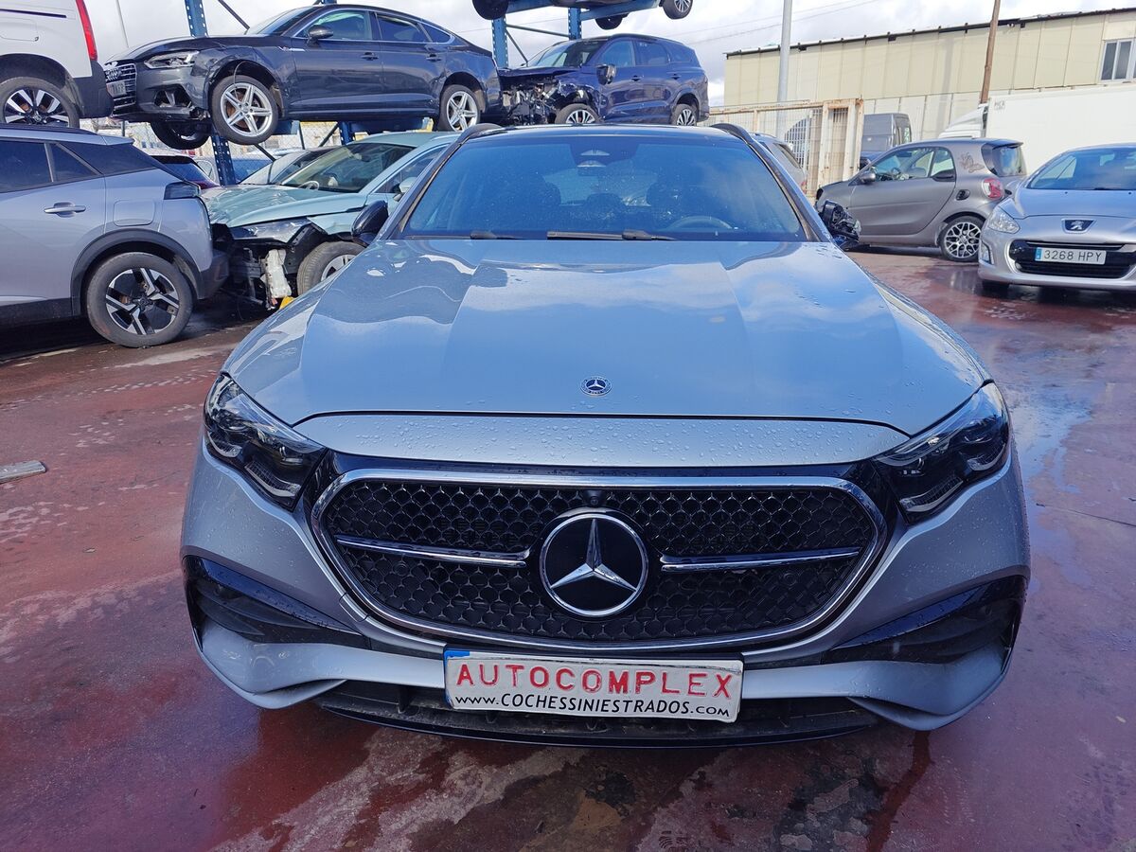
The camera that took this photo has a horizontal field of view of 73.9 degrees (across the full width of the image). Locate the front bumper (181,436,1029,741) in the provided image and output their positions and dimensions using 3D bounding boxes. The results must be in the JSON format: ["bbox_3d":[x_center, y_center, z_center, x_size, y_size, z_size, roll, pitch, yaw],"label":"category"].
[{"bbox_3d":[0.055,0.305,1.535,1.870,0.610,0.500,1,18,3],"label":"front bumper"}]

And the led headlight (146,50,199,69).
[{"bbox_3d":[-3.786,-3.493,7.212,0.420,0.175,0.430,16,27,40],"label":"led headlight"}]

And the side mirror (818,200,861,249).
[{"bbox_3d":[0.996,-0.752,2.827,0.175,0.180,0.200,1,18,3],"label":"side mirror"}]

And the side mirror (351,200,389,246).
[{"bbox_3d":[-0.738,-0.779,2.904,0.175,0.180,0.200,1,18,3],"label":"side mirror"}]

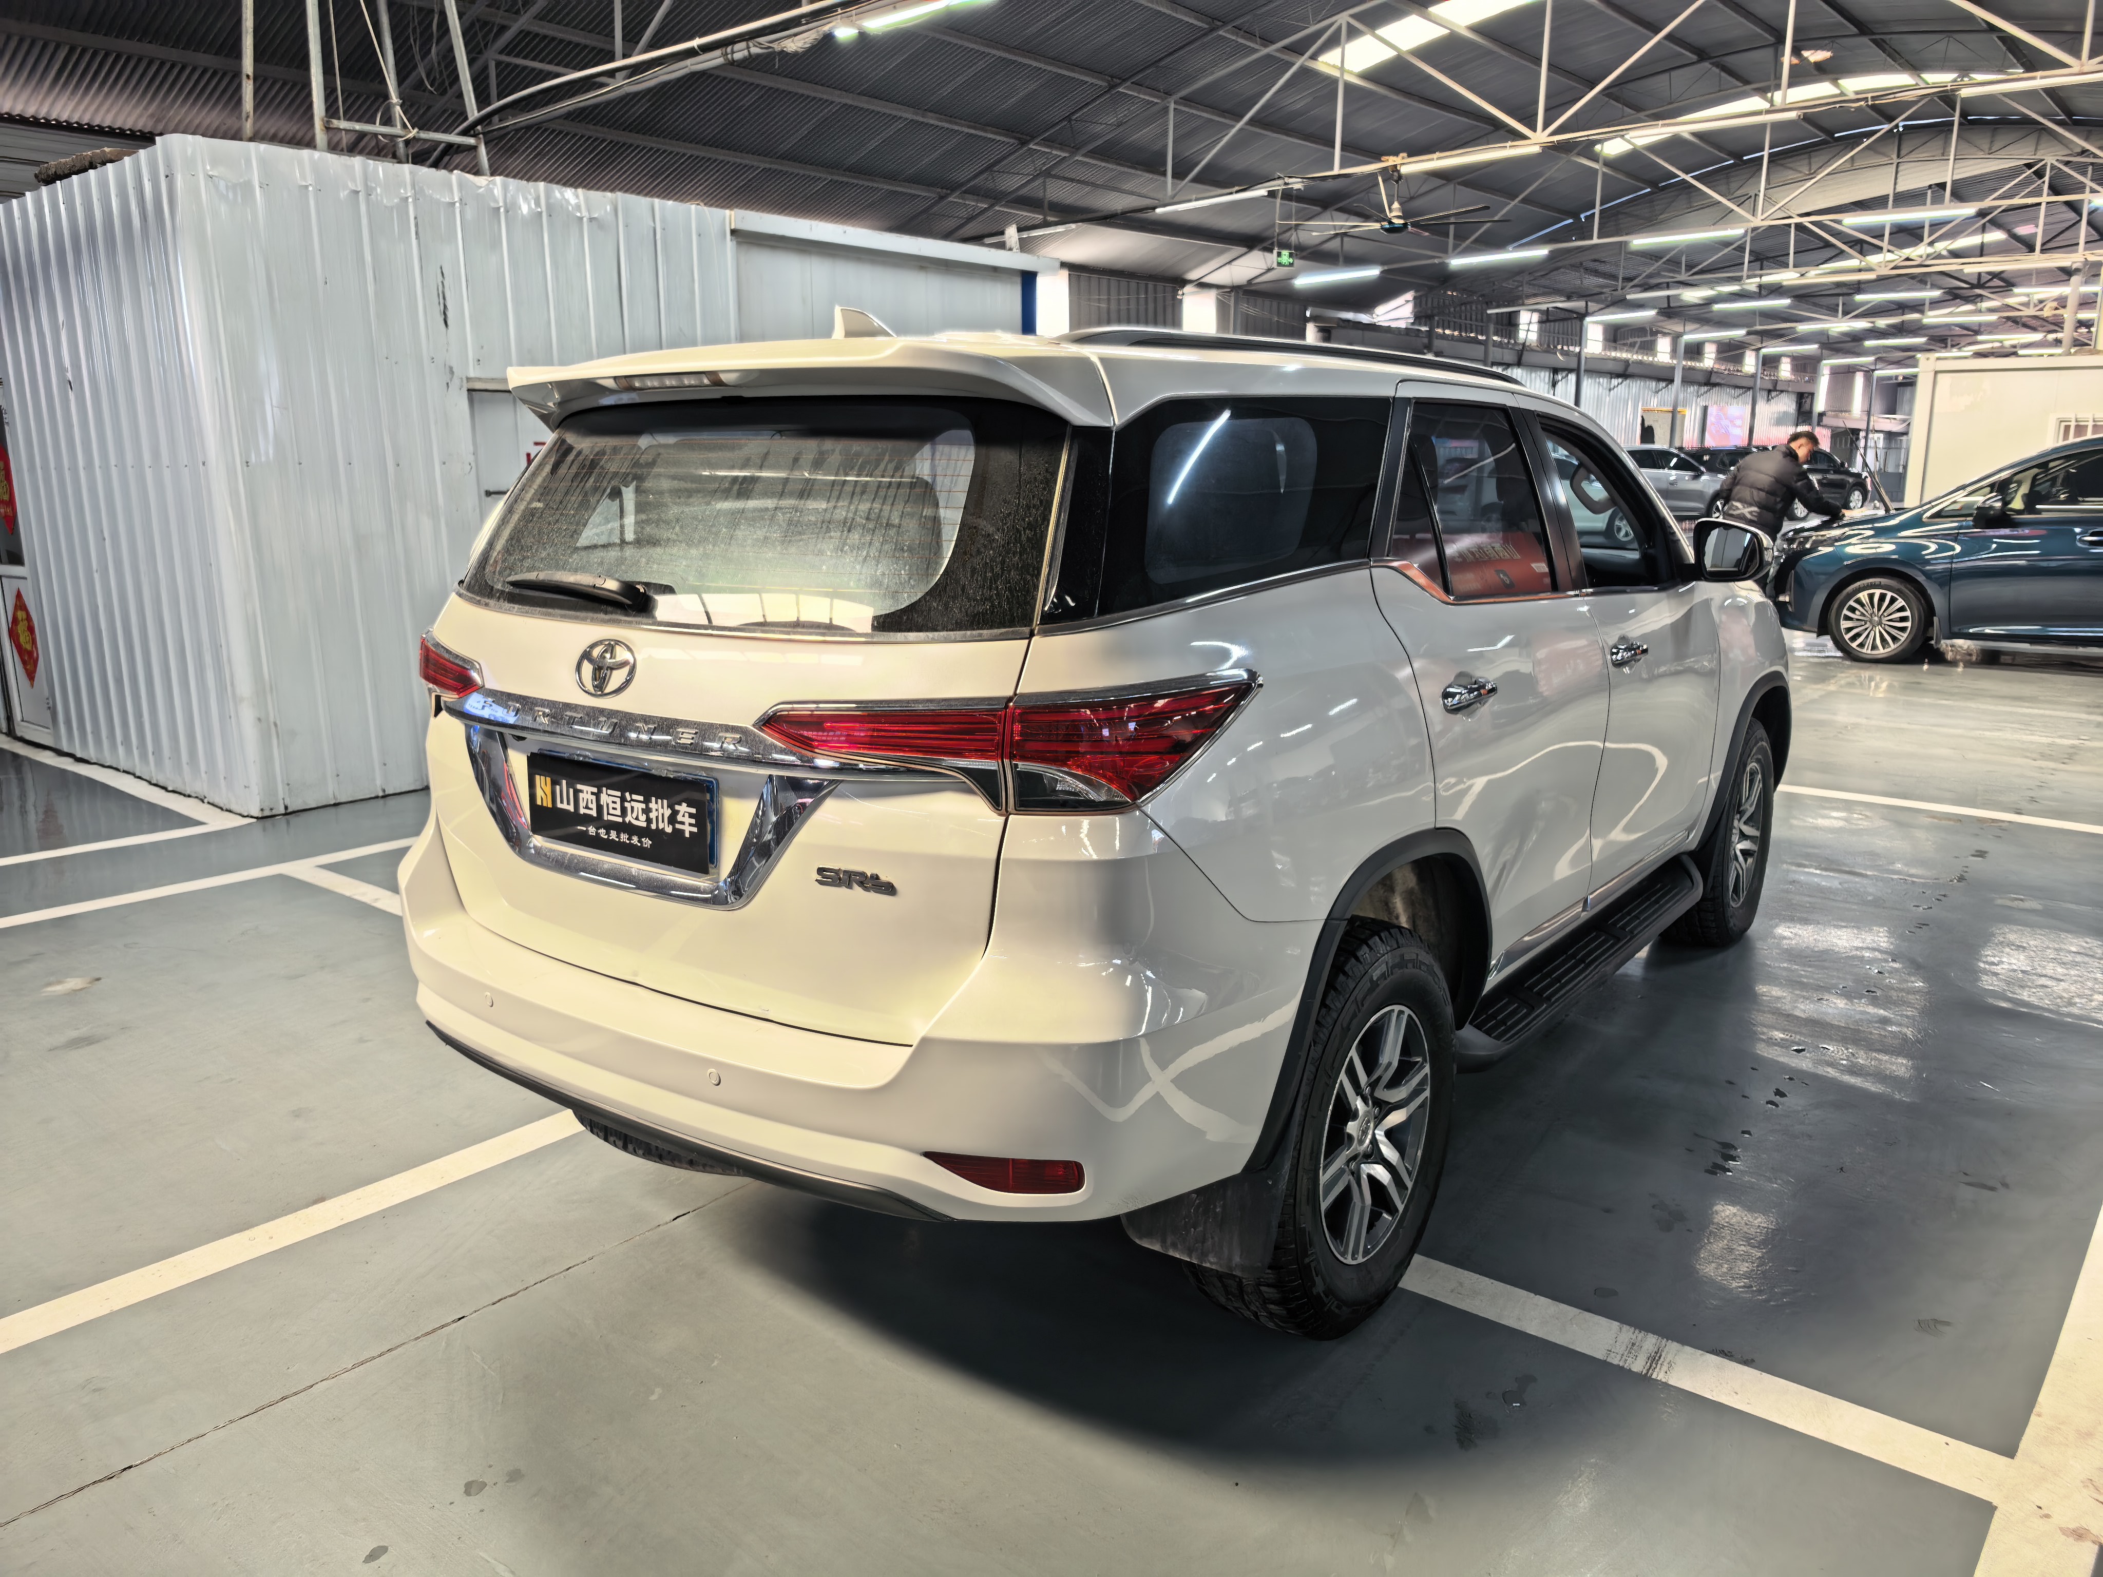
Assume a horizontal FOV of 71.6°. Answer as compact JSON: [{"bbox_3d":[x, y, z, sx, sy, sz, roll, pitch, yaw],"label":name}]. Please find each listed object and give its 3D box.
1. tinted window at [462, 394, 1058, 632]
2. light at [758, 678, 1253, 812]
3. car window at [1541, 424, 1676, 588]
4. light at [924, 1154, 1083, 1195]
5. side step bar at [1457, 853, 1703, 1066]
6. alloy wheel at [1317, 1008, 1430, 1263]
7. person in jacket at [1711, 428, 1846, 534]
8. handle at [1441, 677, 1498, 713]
[{"bbox_3d":[-0.563,-0.429,2.349,1.380,0.415,0.125,9,-23,37],"label":"tinted window"},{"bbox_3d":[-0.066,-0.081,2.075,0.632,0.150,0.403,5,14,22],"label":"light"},{"bbox_3d":[1.408,-0.711,3.675,0.050,0.431,0.786,-12,2,39],"label":"car window"},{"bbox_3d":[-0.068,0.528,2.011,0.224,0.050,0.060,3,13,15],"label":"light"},{"bbox_3d":[1.308,0.399,3.624,0.200,0.100,1.600,9,16,37],"label":"side step bar"},{"bbox_3d":[0.532,0.620,2.708,0.190,0.475,0.475,9,16,37],"label":"alloy wheel"},{"bbox_3d":[6.047,-2.034,12.100,0.850,1.800,0.620,-4,13,-17],"label":"person in jacket"},{"bbox_3d":[0.764,-0.172,2.664,0.050,0.047,0.220,9,16,37],"label":"handle"}]

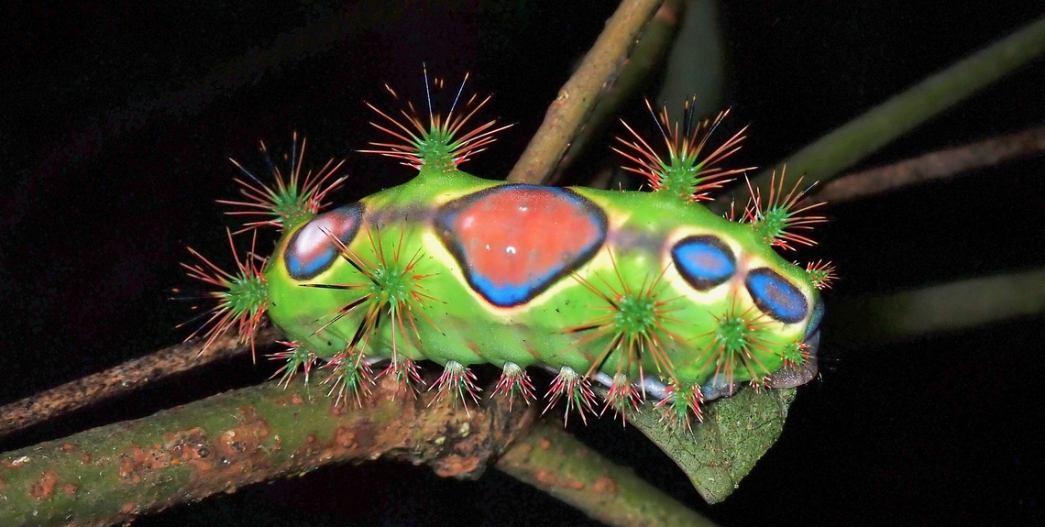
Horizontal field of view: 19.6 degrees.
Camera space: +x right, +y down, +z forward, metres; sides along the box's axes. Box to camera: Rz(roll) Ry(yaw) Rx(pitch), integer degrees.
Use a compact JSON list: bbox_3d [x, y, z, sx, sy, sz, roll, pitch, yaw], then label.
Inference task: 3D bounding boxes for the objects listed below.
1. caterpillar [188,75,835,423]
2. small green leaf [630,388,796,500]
[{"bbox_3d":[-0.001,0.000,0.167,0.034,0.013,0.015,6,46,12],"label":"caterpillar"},{"bbox_3d":[0.011,0.010,0.168,0.009,0.003,0.009,-1,60,-4],"label":"small green leaf"}]

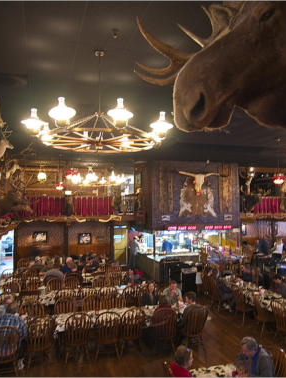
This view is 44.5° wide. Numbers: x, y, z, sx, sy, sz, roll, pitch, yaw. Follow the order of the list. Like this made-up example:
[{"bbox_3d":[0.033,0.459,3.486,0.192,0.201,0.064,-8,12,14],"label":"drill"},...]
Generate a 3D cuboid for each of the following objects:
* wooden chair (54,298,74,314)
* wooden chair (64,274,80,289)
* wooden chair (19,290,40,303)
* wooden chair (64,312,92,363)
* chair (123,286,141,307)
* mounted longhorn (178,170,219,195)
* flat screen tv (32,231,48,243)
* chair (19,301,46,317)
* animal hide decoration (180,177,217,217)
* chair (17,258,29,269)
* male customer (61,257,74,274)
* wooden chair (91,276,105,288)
[{"bbox_3d":[-1.832,3.108,8.089,0.480,1.020,0.520,1,-2,-13],"label":"wooden chair"},{"bbox_3d":[-2.433,3.314,11.750,0.530,1.020,0.560,1,-2,-17],"label":"wooden chair"},{"bbox_3d":[-3.030,3.194,9.395,0.510,1.010,0.560,1,-3,-14],"label":"wooden chair"},{"bbox_3d":[-1.440,3.151,7.696,0.530,1.020,0.560,1,-2,-14],"label":"wooden chair"},{"bbox_3d":[-0.337,3.145,9.649,0.500,0.980,0.560,1,-3,-12],"label":"chair"},{"bbox_3d":[2.367,-0.280,14.495,1.800,0.950,0.340,1,-2,-13],"label":"mounted longhorn"},{"bbox_3d":[-5.197,2.451,17.804,0.740,0.560,0.100,1,-3,-14],"label":"flat screen tv"},{"bbox_3d":[-2.578,3.132,8.083,0.510,1.010,0.560,1,-3,-14],"label":"chair"},{"bbox_3d":[2.422,0.327,15.248,1.839,1.746,0.100,1,-2,-18],"label":"animal hide decoration"},{"bbox_3d":[-4.922,3.418,14.346,0.530,1.020,0.560,1,-2,-17],"label":"chair"},{"bbox_3d":[-2.643,3.139,12.548,0.550,1.300,0.800,2,-4,-35],"label":"male customer"},{"bbox_3d":[-1.311,3.207,10.478,0.480,1.020,0.520,1,-2,-13],"label":"wooden chair"}]

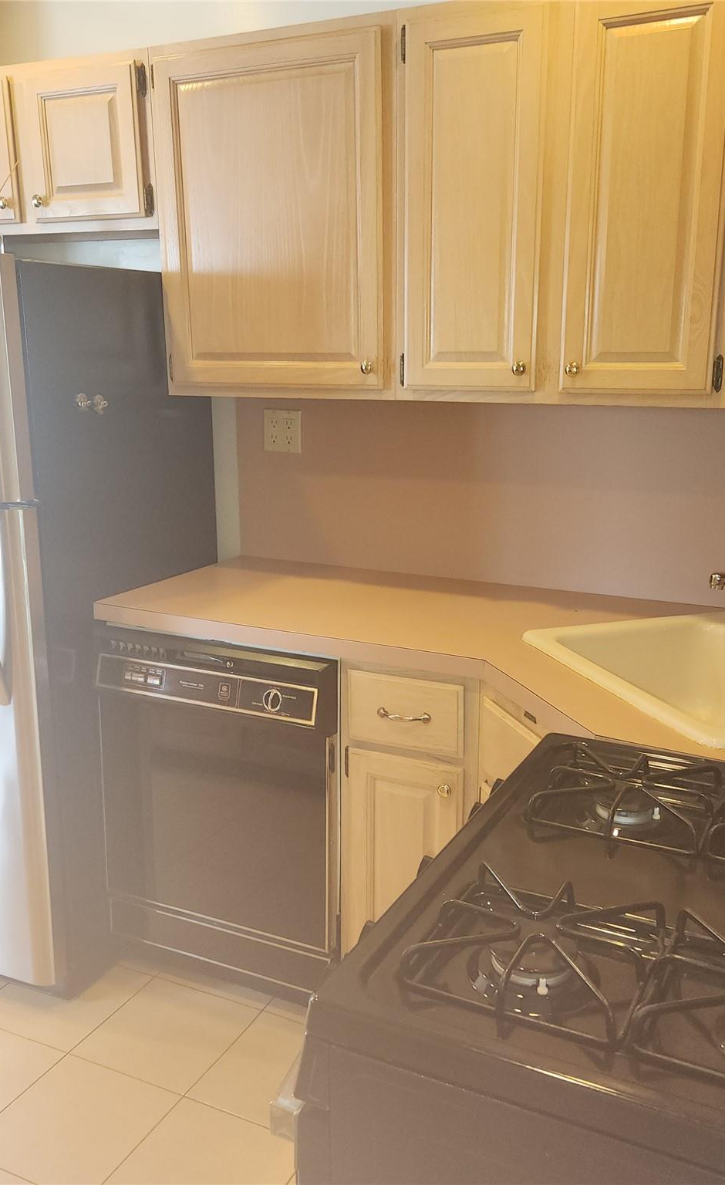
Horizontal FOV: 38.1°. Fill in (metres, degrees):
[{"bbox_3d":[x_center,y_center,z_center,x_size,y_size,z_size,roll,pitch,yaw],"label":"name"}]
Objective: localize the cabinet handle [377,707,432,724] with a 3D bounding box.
[{"bbox_3d":[0.078,0.247,2.087,0.105,0.023,0.030,7,16,25],"label":"cabinet handle"}]

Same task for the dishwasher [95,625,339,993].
[{"bbox_3d":[-0.201,0.449,2.623,0.607,0.846,0.597,7,16,25],"label":"dishwasher"}]

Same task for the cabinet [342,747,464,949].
[{"bbox_3d":[0.187,0.562,2.419,0.284,0.587,0.497,7,16,25],"label":"cabinet"}]

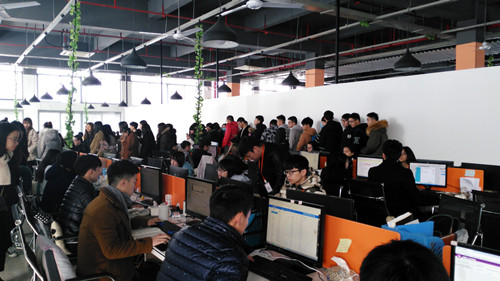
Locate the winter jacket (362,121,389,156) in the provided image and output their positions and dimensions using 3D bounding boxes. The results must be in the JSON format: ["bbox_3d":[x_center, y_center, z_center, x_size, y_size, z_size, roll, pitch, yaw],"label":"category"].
[{"bbox_3d":[2.183,0.110,6.250,0.440,0.840,0.520,1,2,25],"label":"winter jacket"}]

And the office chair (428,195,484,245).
[{"bbox_3d":[1.996,0.934,3.300,0.600,0.900,0.560,-2,3,-33],"label":"office chair"}]

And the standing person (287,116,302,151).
[{"bbox_3d":[0.968,0.381,7.700,0.340,1.760,0.480,1,2,18],"label":"standing person"}]

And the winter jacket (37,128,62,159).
[{"bbox_3d":[-4.152,0.083,7.400,0.320,0.660,0.470,1,3,38],"label":"winter jacket"}]

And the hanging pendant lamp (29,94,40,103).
[{"bbox_3d":[-6.851,-1.331,11.400,0.330,0.250,0.330,-3,3,-39],"label":"hanging pendant lamp"}]

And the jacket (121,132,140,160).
[{"bbox_3d":[-2.772,0.137,8.200,0.360,0.700,0.480,-1,2,-18],"label":"jacket"}]

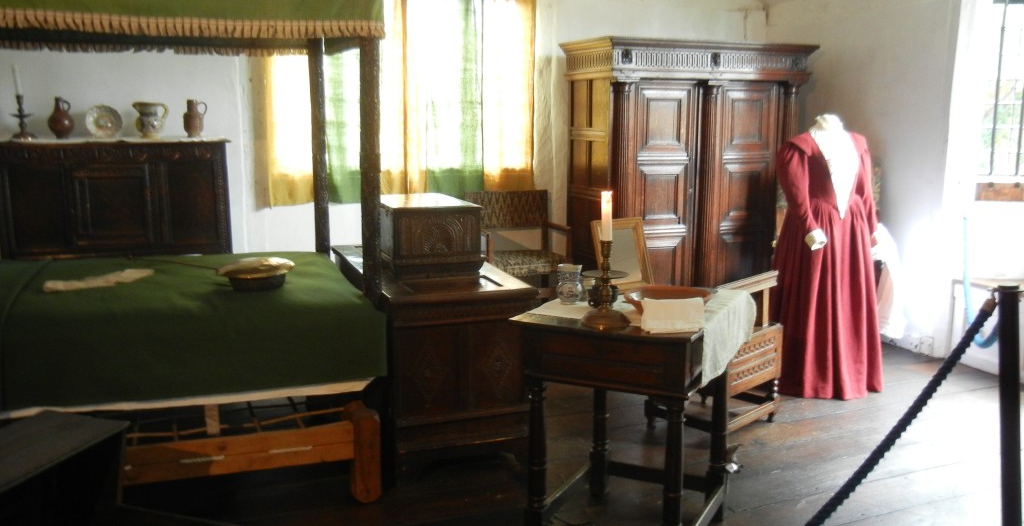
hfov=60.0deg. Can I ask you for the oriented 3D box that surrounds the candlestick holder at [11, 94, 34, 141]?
[{"bbox_3d":[-2.736,-0.815,4.970,0.130,0.270,0.130,-3,10,-20],"label":"candlestick holder"}]

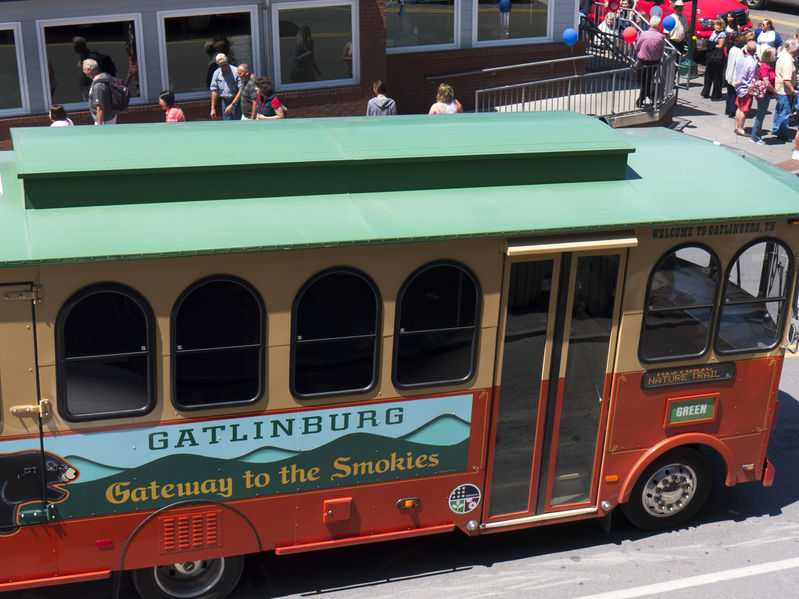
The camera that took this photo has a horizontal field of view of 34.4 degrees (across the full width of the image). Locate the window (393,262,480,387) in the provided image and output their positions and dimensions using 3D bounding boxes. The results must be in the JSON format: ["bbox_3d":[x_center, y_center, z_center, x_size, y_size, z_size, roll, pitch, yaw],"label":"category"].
[{"bbox_3d":[0.277,0.172,9.326,0.669,0.991,0.060,-4,22,-20],"label":"window"}]

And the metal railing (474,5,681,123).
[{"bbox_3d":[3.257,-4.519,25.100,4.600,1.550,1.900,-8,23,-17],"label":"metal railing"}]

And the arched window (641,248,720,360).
[{"bbox_3d":[2.182,0.020,10.005,0.649,0.986,0.060,-4,22,-20],"label":"arched window"}]

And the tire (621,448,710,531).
[{"bbox_3d":[2.241,1.576,10.863,0.830,0.830,0.240,-4,22,-20],"label":"tire"}]

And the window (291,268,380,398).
[{"bbox_3d":[-0.441,0.227,9.069,0.667,0.991,0.060,-4,22,-20],"label":"window"}]

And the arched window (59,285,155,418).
[{"bbox_3d":[-1.933,0.342,8.534,0.652,0.991,0.060,-4,22,-20],"label":"arched window"}]

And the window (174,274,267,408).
[{"bbox_3d":[-1.231,0.288,8.786,0.660,0.991,0.060,-4,22,-20],"label":"window"}]

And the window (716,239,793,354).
[{"bbox_3d":[2.811,-0.029,10.230,0.641,0.986,0.060,-4,22,-20],"label":"window"}]

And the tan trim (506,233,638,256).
[{"bbox_3d":[1.270,-0.401,9.422,1.070,0.090,0.100,-4,22,-20],"label":"tan trim"}]

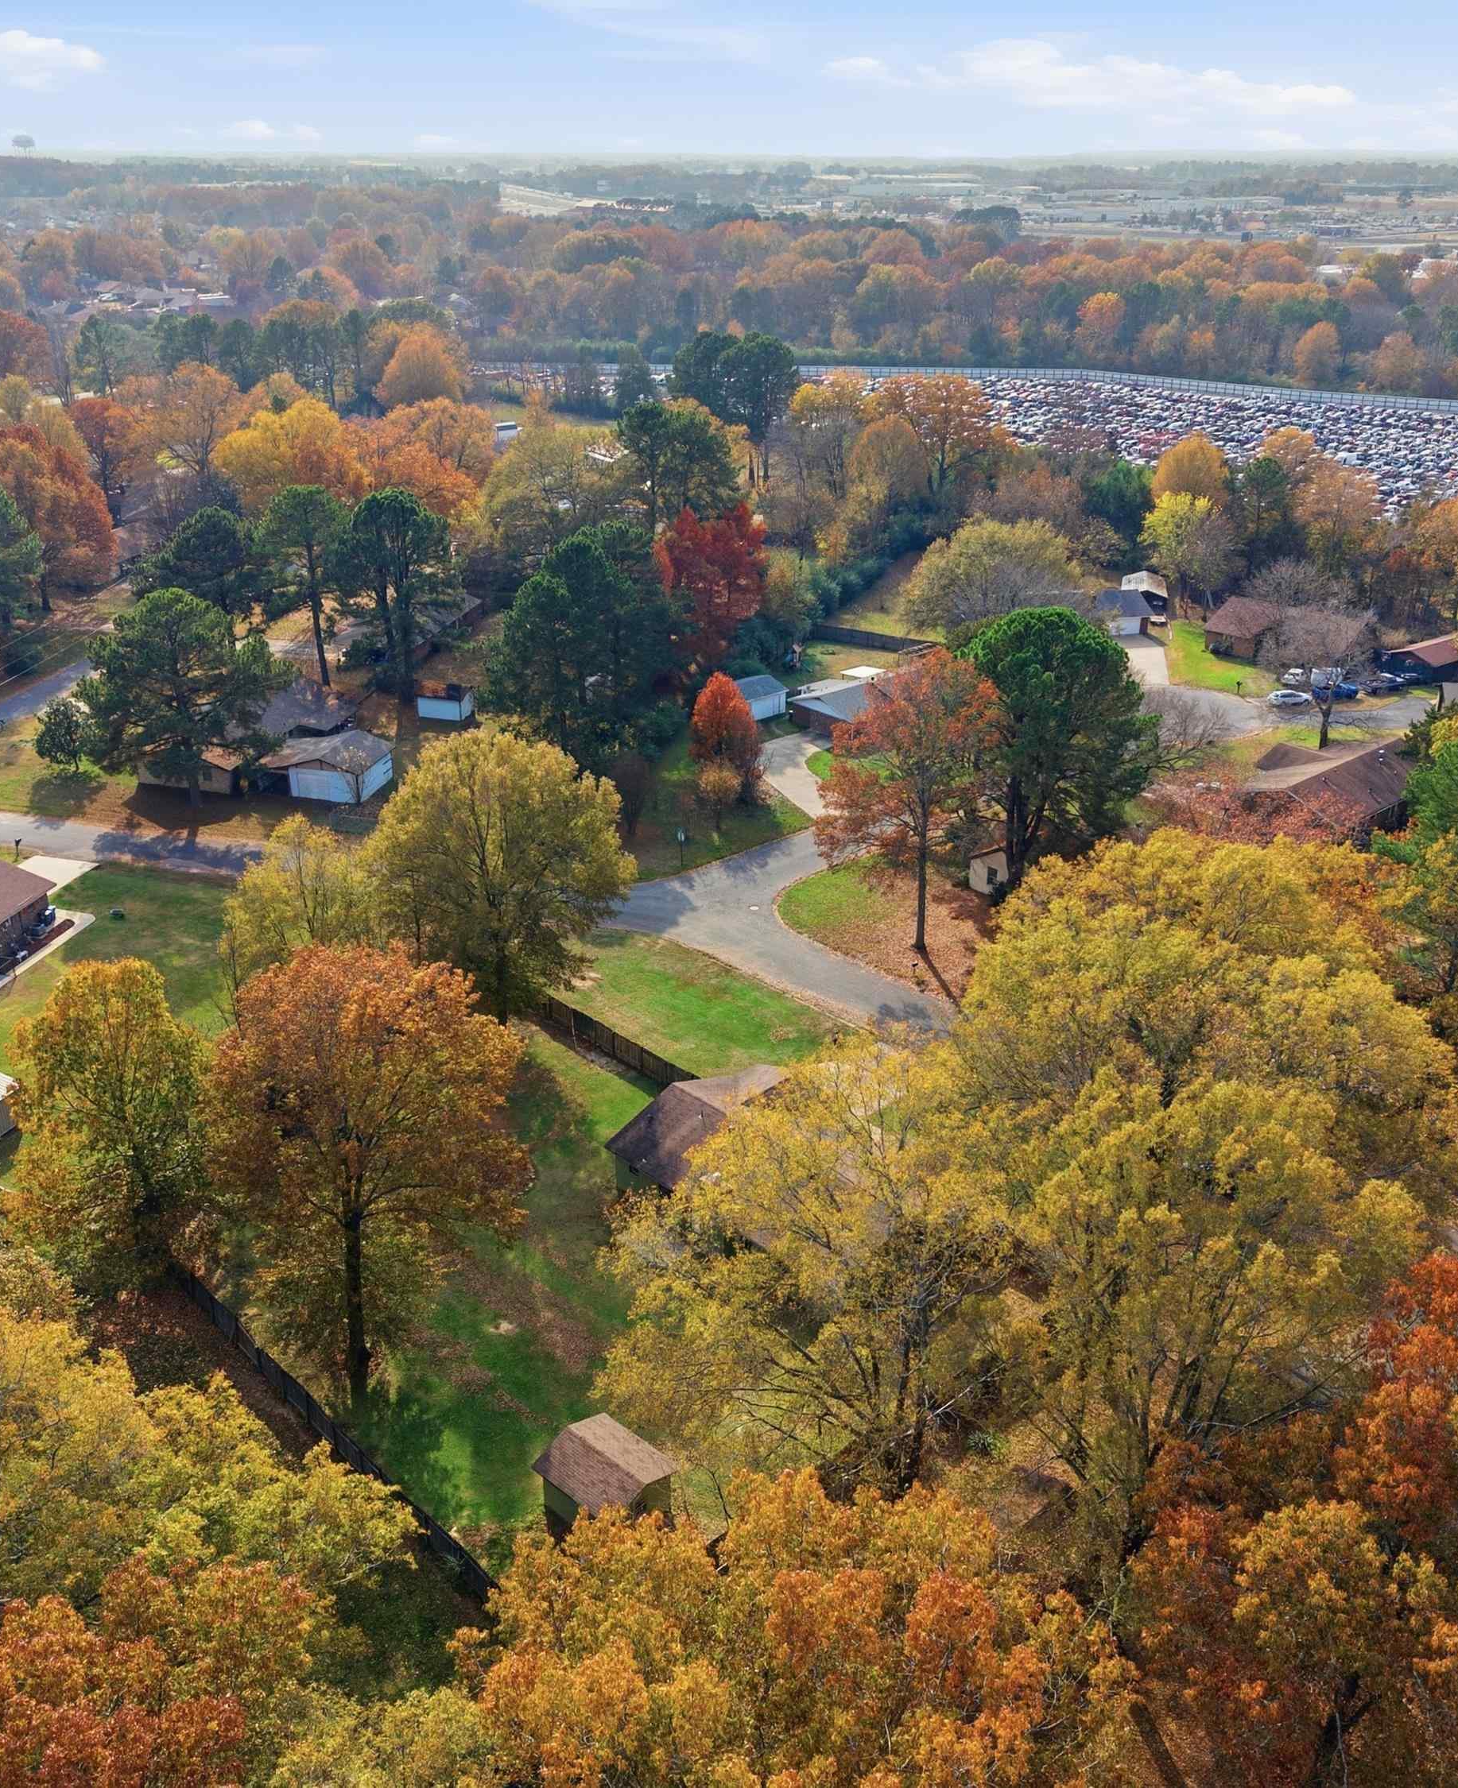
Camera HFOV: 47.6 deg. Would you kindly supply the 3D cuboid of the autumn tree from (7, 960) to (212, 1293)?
[{"bbox_3d":[-30.270,11.140,80.790,10.510,17.370,9.990,0,24,0],"label":"autumn tree"}]

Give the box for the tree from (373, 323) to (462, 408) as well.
[{"bbox_3d":[-68.900,-115.070,366.460,18.810,21.020,18.810,0,24,0],"label":"tree"}]

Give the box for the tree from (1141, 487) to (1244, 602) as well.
[{"bbox_3d":[60.410,-44.450,215.590,13.580,16.080,13.580,0,24,0],"label":"tree"}]

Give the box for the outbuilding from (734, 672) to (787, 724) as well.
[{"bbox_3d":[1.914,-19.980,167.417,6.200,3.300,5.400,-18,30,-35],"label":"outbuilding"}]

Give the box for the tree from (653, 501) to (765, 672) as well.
[{"bbox_3d":[-2.090,-31.930,177.250,11.930,20.040,11.930,0,24,0],"label":"tree"}]

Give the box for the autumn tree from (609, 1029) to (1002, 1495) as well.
[{"bbox_3d":[3.121,16.237,66.007,16.000,20.300,15.520,1,24,3],"label":"autumn tree"}]

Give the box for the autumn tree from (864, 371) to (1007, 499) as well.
[{"bbox_3d":[32.530,-70.680,261.020,21.440,22.130,20.370,0,24,0],"label":"autumn tree"}]

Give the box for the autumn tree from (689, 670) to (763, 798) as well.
[{"bbox_3d":[-0.320,-13.730,143.050,6.290,11.600,5.970,0,24,0],"label":"autumn tree"}]

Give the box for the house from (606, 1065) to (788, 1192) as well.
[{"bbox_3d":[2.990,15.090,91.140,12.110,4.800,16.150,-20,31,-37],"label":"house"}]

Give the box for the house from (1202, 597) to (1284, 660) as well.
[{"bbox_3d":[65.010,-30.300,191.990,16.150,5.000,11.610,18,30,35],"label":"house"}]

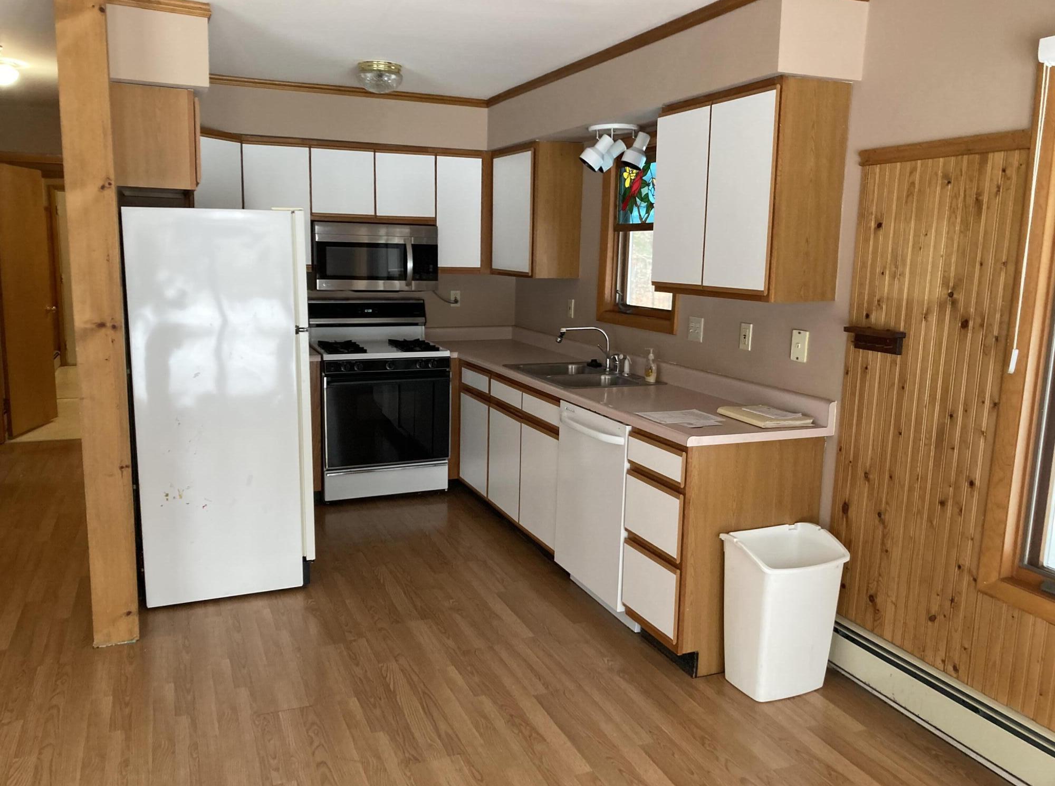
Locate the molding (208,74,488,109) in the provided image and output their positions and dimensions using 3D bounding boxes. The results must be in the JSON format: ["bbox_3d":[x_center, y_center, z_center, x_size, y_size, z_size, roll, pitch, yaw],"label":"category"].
[{"bbox_3d":[-0.999,-1.743,4.936,1.662,0.043,0.040,-3,10,-23],"label":"molding"}]

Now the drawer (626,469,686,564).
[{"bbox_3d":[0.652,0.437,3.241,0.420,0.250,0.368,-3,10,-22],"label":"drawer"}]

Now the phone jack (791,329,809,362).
[{"bbox_3d":[1.045,-0.181,3.284,0.011,0.116,0.074,-3,10,-22],"label":"phone jack"}]

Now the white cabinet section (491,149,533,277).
[{"bbox_3d":[0.044,-1.082,5.179,0.318,0.715,0.660,-3,10,-23],"label":"white cabinet section"}]

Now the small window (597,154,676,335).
[{"bbox_3d":[0.596,-0.801,4.385,0.080,0.922,0.802,-3,10,-23],"label":"small window"}]

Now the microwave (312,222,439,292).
[{"bbox_3d":[-0.970,-0.846,5.323,0.753,0.395,0.415,-3,10,-22],"label":"microwave"}]

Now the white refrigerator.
[{"bbox_3d":[-1.429,0.016,3.973,0.725,1.680,0.750,-3,11,-23],"label":"white refrigerator"}]

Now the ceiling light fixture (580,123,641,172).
[{"bbox_3d":[0.409,-1.197,4.202,0.300,0.215,0.270,-3,11,-23],"label":"ceiling light fixture"}]

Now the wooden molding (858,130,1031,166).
[{"bbox_3d":[1.287,-0.760,2.672,0.027,0.051,0.637,-3,10,-23],"label":"wooden molding"}]

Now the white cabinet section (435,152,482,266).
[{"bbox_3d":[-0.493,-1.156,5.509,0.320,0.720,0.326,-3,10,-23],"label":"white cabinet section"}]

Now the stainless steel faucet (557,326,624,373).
[{"bbox_3d":[0.300,-0.212,4.300,0.317,0.236,0.135,-3,10,-22],"label":"stainless steel faucet"}]

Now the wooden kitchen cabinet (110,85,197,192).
[{"bbox_3d":[-1.637,-1.079,3.767,0.325,0.388,0.845,-3,10,-23],"label":"wooden kitchen cabinet"}]

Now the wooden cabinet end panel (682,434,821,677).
[{"bbox_3d":[0.824,0.595,3.132,0.607,0.870,0.022,-3,10,-22],"label":"wooden cabinet end panel"}]

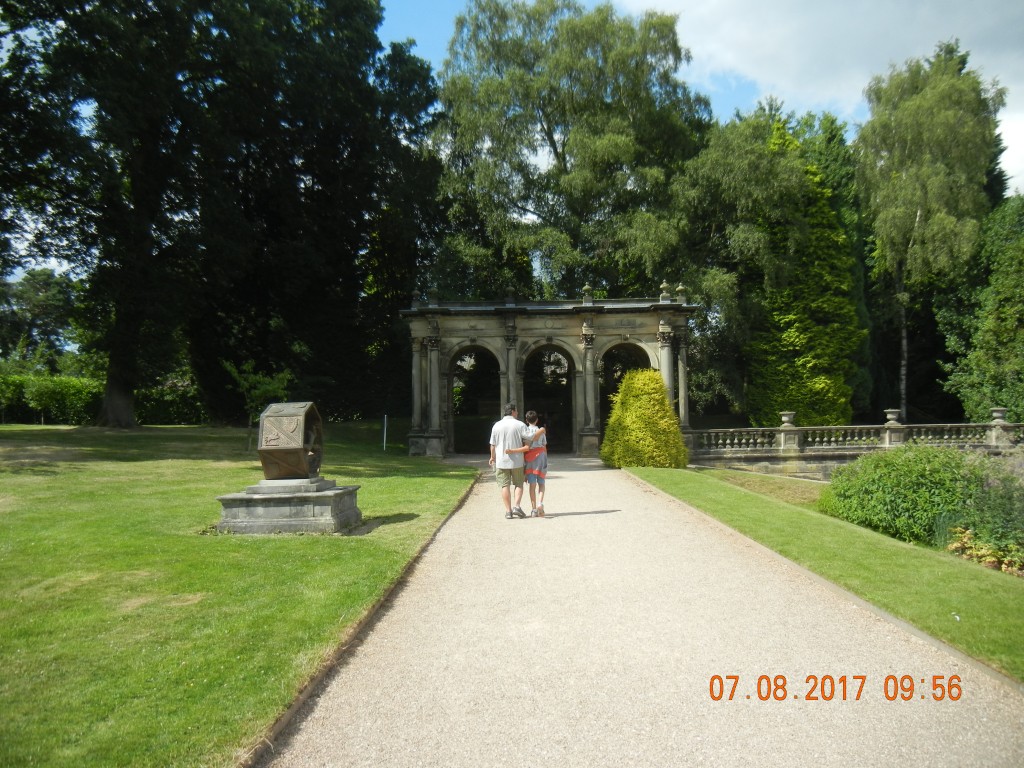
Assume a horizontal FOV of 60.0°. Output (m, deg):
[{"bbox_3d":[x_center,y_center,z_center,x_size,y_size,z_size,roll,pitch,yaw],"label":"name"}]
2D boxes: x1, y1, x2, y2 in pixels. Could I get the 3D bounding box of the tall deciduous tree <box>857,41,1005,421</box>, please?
[{"bbox_3d":[21.814,-7.277,46.294,7.500,20.600,7.500,-1,-2,10],"label":"tall deciduous tree"}]

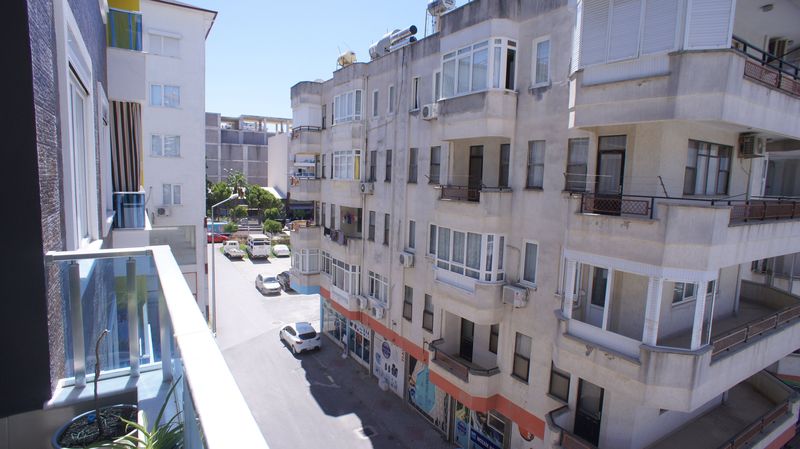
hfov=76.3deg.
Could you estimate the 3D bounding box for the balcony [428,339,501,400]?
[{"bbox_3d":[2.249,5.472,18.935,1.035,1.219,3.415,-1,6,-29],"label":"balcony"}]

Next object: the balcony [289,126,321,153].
[{"bbox_3d":[-5.859,-5.224,31.857,1.310,1.600,3.000,-2,8,-30],"label":"balcony"}]

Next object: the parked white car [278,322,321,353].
[{"bbox_3d":[-6.529,7.106,33.111,1.770,1.500,4.150,-2,8,-29],"label":"parked white car"}]

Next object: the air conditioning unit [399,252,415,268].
[{"bbox_3d":[0.269,1.544,22.001,0.300,0.550,0.800,-2,8,-30],"label":"air conditioning unit"}]

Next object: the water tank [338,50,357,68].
[{"bbox_3d":[-3.407,-10.470,32.286,0.750,0.900,1.550,-2,8,-29],"label":"water tank"}]

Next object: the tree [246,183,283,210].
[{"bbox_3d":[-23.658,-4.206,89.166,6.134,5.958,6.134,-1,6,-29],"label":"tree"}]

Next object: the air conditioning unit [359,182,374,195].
[{"bbox_3d":[-1.778,-2.018,28.151,0.340,0.600,0.850,-2,8,-29],"label":"air conditioning unit"}]

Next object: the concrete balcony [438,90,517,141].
[{"bbox_3d":[2.593,-3.754,17.988,0.989,1.495,3.450,-1,6,-29],"label":"concrete balcony"}]

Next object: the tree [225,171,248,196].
[{"bbox_3d":[-29.660,-4.727,92.350,4.300,10.000,4.300,-2,8,-29],"label":"tree"}]

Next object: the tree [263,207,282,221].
[{"bbox_3d":[-22.064,-1.644,88.049,3.028,2.596,3.028,-1,6,-29],"label":"tree"}]

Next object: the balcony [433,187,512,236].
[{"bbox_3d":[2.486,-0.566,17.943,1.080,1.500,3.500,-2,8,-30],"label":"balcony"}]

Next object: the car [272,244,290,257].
[{"bbox_3d":[-15.101,3.158,65.116,1.750,1.480,4.300,-1,7,-24],"label":"car"}]

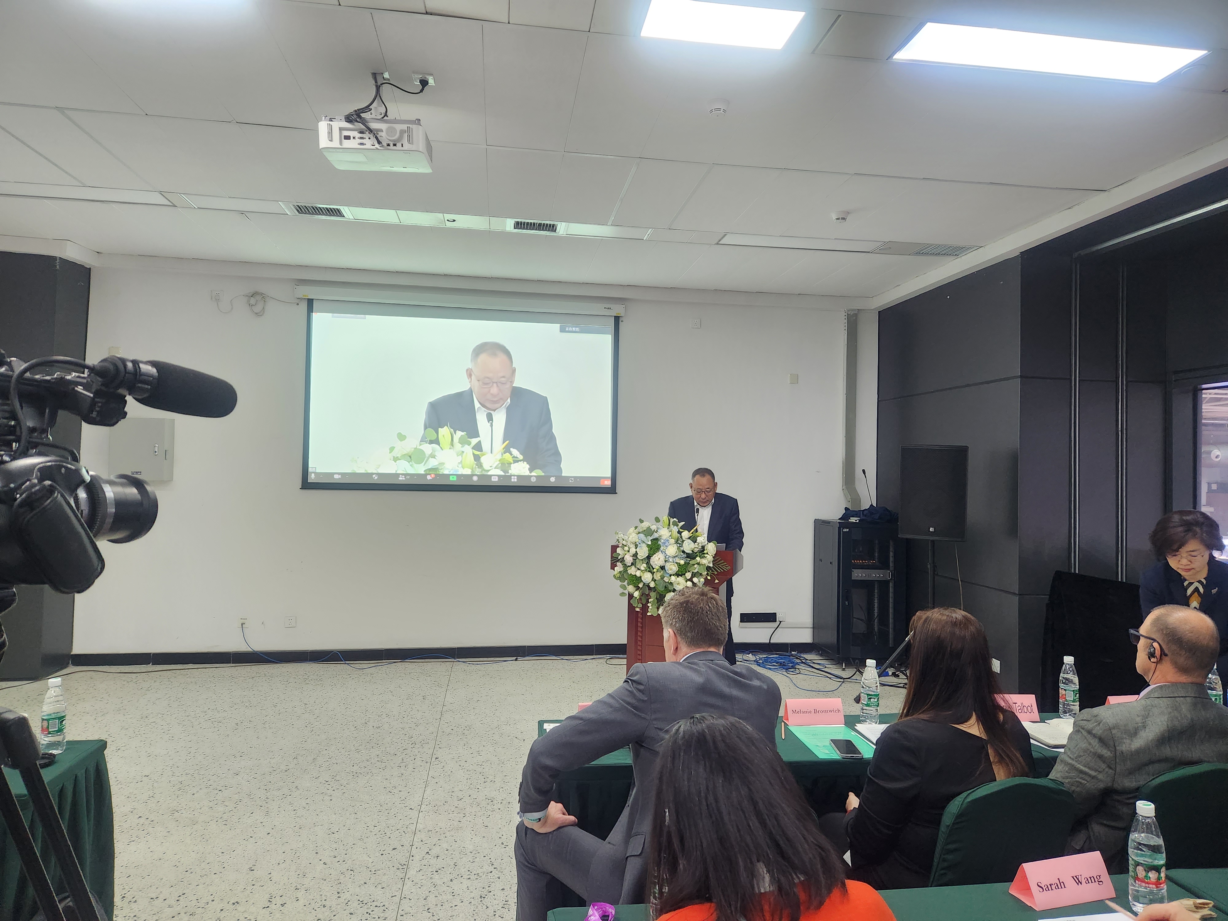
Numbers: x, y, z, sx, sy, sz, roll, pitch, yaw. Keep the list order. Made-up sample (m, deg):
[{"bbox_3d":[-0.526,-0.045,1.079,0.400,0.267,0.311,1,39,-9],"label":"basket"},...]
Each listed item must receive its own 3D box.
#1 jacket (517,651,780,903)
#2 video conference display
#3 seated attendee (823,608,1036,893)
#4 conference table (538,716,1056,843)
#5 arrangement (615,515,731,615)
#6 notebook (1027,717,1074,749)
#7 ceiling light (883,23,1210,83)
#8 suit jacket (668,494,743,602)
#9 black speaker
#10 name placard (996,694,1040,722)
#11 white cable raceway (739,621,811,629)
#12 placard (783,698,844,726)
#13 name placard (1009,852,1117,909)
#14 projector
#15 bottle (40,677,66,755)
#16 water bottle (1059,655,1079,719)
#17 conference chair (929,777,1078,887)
[{"bbox_3d":[0.110,0.878,2.270,0.630,0.670,0.480,2,-2,-22],"label":"jacket"},{"bbox_3d":[-1.332,-0.546,7.319,2.770,1.650,0.060,1,-2,-8],"label":"video conference display"},{"bbox_3d":[0.880,1.054,2.360,0.480,1.310,0.720,1,-2,-13],"label":"seated attendee"},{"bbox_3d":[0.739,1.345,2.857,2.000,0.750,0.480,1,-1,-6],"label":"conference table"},{"bbox_3d":[0.354,0.666,5.150,0.710,0.600,0.420,1,-2,18],"label":"arrangement"},{"bbox_3d":[1.612,0.975,2.905,0.290,0.022,0.215,1,-1,-7],"label":"notebook"},{"bbox_3d":[1.708,-1.603,3.204,1.195,0.050,0.295,1,-1,-8],"label":"ceiling light"},{"bbox_3d":[0.650,0.615,5.780,0.560,0.750,0.400,1,-2,10],"label":"suit jacket"},{"bbox_3d":[2.320,0.234,5.930,0.440,0.660,0.410,1,-1,22],"label":"black speaker"},{"bbox_3d":[1.517,0.946,3.122,0.210,0.085,0.083,1,-1,-5],"label":"name placard"},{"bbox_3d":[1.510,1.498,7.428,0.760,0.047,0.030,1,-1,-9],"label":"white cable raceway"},{"bbox_3d":[0.740,0.927,3.020,0.211,0.085,0.074,1,-2,-8],"label":"placard"},{"bbox_3d":[0.972,0.902,1.770,0.211,0.081,0.079,2,-2,-18],"label":"name placard"},{"bbox_3d":[-0.993,-1.319,3.447,0.410,0.118,0.320,0,6,-7],"label":"projector"},{"bbox_3d":[-1.737,0.793,2.534,0.065,0.230,0.065,1,-2,-8],"label":"bottle"},{"bbox_3d":[1.762,0.877,3.152,0.066,0.232,0.066,1,-1,-8],"label":"water bottle"},{"bbox_3d":[0.984,1.273,2.355,0.450,0.890,0.570,1,-1,-12],"label":"conference chair"}]

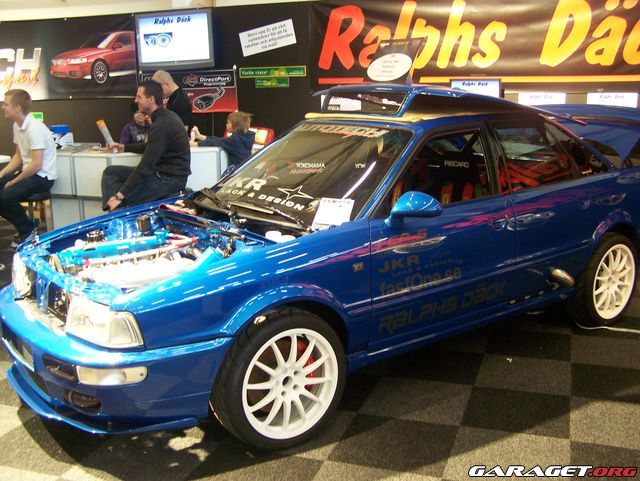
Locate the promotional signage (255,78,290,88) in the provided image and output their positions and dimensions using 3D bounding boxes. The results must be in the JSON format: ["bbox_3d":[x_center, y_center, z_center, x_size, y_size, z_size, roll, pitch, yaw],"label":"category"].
[{"bbox_3d":[-0.478,-1.599,7.127,0.363,0.094,0.015,2,12,19],"label":"promotional signage"}]

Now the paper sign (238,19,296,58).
[{"bbox_3d":[-0.524,-2.026,7.054,0.590,0.236,0.015,-8,8,21],"label":"paper sign"}]

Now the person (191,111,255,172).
[{"bbox_3d":[-0.936,-0.713,6.750,0.570,1.020,0.420,-1,11,3],"label":"person"}]

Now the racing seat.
[{"bbox_3d":[0.688,-0.060,4.270,0.650,0.920,0.550,-10,14,-35],"label":"racing seat"}]

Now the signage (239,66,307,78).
[{"bbox_3d":[-0.478,-1.696,7.106,0.725,0.091,0.015,2,12,19],"label":"signage"}]

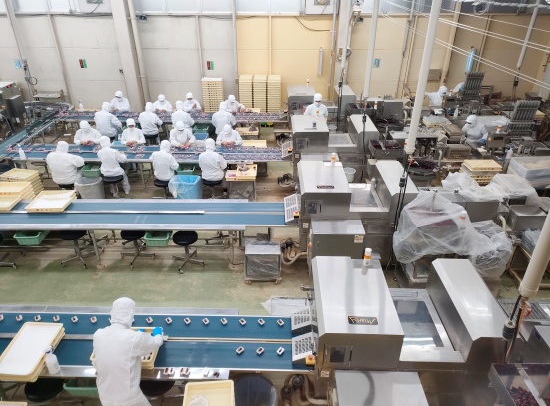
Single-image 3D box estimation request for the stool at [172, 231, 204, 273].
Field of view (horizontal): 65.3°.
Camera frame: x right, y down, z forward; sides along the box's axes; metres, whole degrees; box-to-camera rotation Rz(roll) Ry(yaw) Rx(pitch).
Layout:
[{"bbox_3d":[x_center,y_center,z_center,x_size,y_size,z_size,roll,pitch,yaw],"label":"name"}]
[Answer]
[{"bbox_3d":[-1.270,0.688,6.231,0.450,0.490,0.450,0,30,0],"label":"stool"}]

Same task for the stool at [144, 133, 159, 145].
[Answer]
[{"bbox_3d":[-2.758,-1.277,9.577,0.420,0.480,0.420,0,30,0],"label":"stool"}]

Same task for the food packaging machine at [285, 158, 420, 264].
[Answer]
[{"bbox_3d":[1.091,0.235,6.628,1.831,1.272,1.421,1,29,1],"label":"food packaging machine"}]

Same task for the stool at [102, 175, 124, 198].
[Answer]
[{"bbox_3d":[-2.992,-0.271,8.075,0.420,0.530,0.420,0,30,0],"label":"stool"}]

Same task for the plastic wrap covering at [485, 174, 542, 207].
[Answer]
[{"bbox_3d":[3.504,-0.108,6.409,0.580,0.420,0.750,0,30,0],"label":"plastic wrap covering"}]

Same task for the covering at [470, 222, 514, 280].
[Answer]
[{"bbox_3d":[2.846,0.595,5.689,0.500,0.570,0.450,0,30,0],"label":"covering"}]

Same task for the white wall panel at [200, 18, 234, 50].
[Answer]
[{"bbox_3d":[-1.501,-4.439,11.196,0.900,0.820,0.040,0,30,0],"label":"white wall panel"}]

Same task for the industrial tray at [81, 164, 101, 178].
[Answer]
[{"bbox_3d":[-3.664,-0.696,8.805,0.409,0.152,0.480,1,29,1],"label":"industrial tray"}]

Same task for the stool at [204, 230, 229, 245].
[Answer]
[{"bbox_3d":[-0.872,0.398,6.733,0.440,0.480,0.440,0,30,0],"label":"stool"}]

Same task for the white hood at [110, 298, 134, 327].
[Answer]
[{"bbox_3d":[-1.267,0.885,3.562,0.200,0.270,0.240,3,31,4],"label":"white hood"}]

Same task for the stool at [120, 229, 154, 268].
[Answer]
[{"bbox_3d":[-2.060,0.627,6.335,0.450,0.490,0.450,0,30,0],"label":"stool"}]

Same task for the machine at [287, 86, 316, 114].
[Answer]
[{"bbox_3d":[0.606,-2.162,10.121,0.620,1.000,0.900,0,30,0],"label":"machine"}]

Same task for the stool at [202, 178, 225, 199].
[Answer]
[{"bbox_3d":[-1.178,-0.210,8.228,0.440,0.480,0.440,1,29,1],"label":"stool"}]

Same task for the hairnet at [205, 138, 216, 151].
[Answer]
[{"bbox_3d":[-1.093,-0.998,7.270,0.200,0.250,0.230,2,31,3],"label":"hairnet"}]

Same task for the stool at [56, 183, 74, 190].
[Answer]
[{"bbox_3d":[-3.758,-0.159,7.878,0.420,0.530,0.420,0,30,0],"label":"stool"}]

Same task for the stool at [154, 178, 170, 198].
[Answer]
[{"bbox_3d":[-2.099,-0.210,8.220,0.440,0.480,0.440,1,29,1],"label":"stool"}]

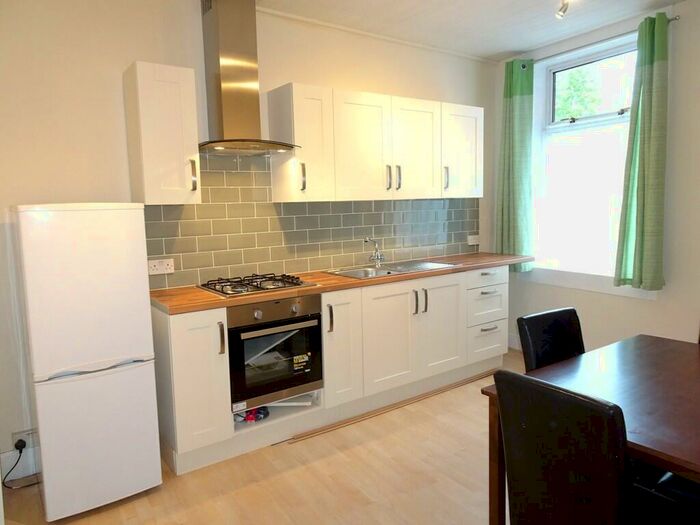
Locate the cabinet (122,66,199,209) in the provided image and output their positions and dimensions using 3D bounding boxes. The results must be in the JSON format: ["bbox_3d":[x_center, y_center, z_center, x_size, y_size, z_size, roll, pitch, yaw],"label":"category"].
[{"bbox_3d":[-1.051,-0.692,2.724,0.298,0.720,0.335,-6,9,-35],"label":"cabinet"}]

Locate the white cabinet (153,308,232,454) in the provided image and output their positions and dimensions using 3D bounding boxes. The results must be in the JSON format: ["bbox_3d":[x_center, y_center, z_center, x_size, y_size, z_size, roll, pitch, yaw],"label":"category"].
[{"bbox_3d":[-0.938,0.590,2.794,0.300,0.732,0.570,-6,9,-35],"label":"white cabinet"}]

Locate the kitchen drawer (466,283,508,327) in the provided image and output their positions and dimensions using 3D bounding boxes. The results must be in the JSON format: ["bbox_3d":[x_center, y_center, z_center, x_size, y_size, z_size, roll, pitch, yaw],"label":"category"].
[{"bbox_3d":[0.956,0.314,4.080,0.495,0.298,0.520,-6,9,-35],"label":"kitchen drawer"}]

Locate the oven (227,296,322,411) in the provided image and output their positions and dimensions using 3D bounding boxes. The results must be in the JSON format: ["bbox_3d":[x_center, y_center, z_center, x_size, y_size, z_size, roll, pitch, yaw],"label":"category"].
[{"bbox_3d":[-0.562,0.488,3.025,0.597,0.595,0.570,-6,9,-35],"label":"oven"}]

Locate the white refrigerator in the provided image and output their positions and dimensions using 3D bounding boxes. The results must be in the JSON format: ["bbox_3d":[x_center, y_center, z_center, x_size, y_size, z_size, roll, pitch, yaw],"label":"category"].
[{"bbox_3d":[-1.331,0.431,2.481,0.510,1.425,0.545,-6,9,-35],"label":"white refrigerator"}]

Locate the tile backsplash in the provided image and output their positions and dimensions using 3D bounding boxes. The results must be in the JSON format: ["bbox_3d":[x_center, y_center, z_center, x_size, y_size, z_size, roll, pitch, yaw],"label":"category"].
[{"bbox_3d":[-0.007,-0.369,3.703,3.028,0.819,0.012,-6,9,-35],"label":"tile backsplash"}]

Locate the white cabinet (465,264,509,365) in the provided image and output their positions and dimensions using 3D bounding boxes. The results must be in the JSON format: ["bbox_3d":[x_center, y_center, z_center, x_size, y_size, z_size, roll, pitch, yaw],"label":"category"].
[{"bbox_3d":[0.942,0.389,4.109,0.497,0.730,0.570,-6,9,-35],"label":"white cabinet"}]

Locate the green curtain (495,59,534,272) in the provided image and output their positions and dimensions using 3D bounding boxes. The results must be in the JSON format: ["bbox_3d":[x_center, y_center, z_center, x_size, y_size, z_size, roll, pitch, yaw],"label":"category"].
[{"bbox_3d":[1.486,-0.831,4.381,0.120,1.835,0.370,-6,9,-35],"label":"green curtain"}]

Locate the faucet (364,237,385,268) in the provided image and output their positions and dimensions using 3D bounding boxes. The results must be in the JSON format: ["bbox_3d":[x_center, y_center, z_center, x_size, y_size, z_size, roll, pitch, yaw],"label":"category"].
[{"bbox_3d":[0.154,-0.072,3.625,0.120,0.235,0.170,3,9,32],"label":"faucet"}]

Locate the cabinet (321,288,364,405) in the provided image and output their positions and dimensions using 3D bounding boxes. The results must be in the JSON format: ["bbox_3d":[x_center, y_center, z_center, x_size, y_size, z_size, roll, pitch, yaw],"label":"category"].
[{"bbox_3d":[-0.204,0.512,3.308,0.300,0.730,0.570,-6,9,-35],"label":"cabinet"}]

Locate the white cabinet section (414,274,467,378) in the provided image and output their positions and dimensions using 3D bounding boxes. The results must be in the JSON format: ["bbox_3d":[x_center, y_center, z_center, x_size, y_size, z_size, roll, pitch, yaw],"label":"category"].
[{"bbox_3d":[0.534,0.426,3.801,0.503,0.731,0.563,-6,9,-35],"label":"white cabinet section"}]

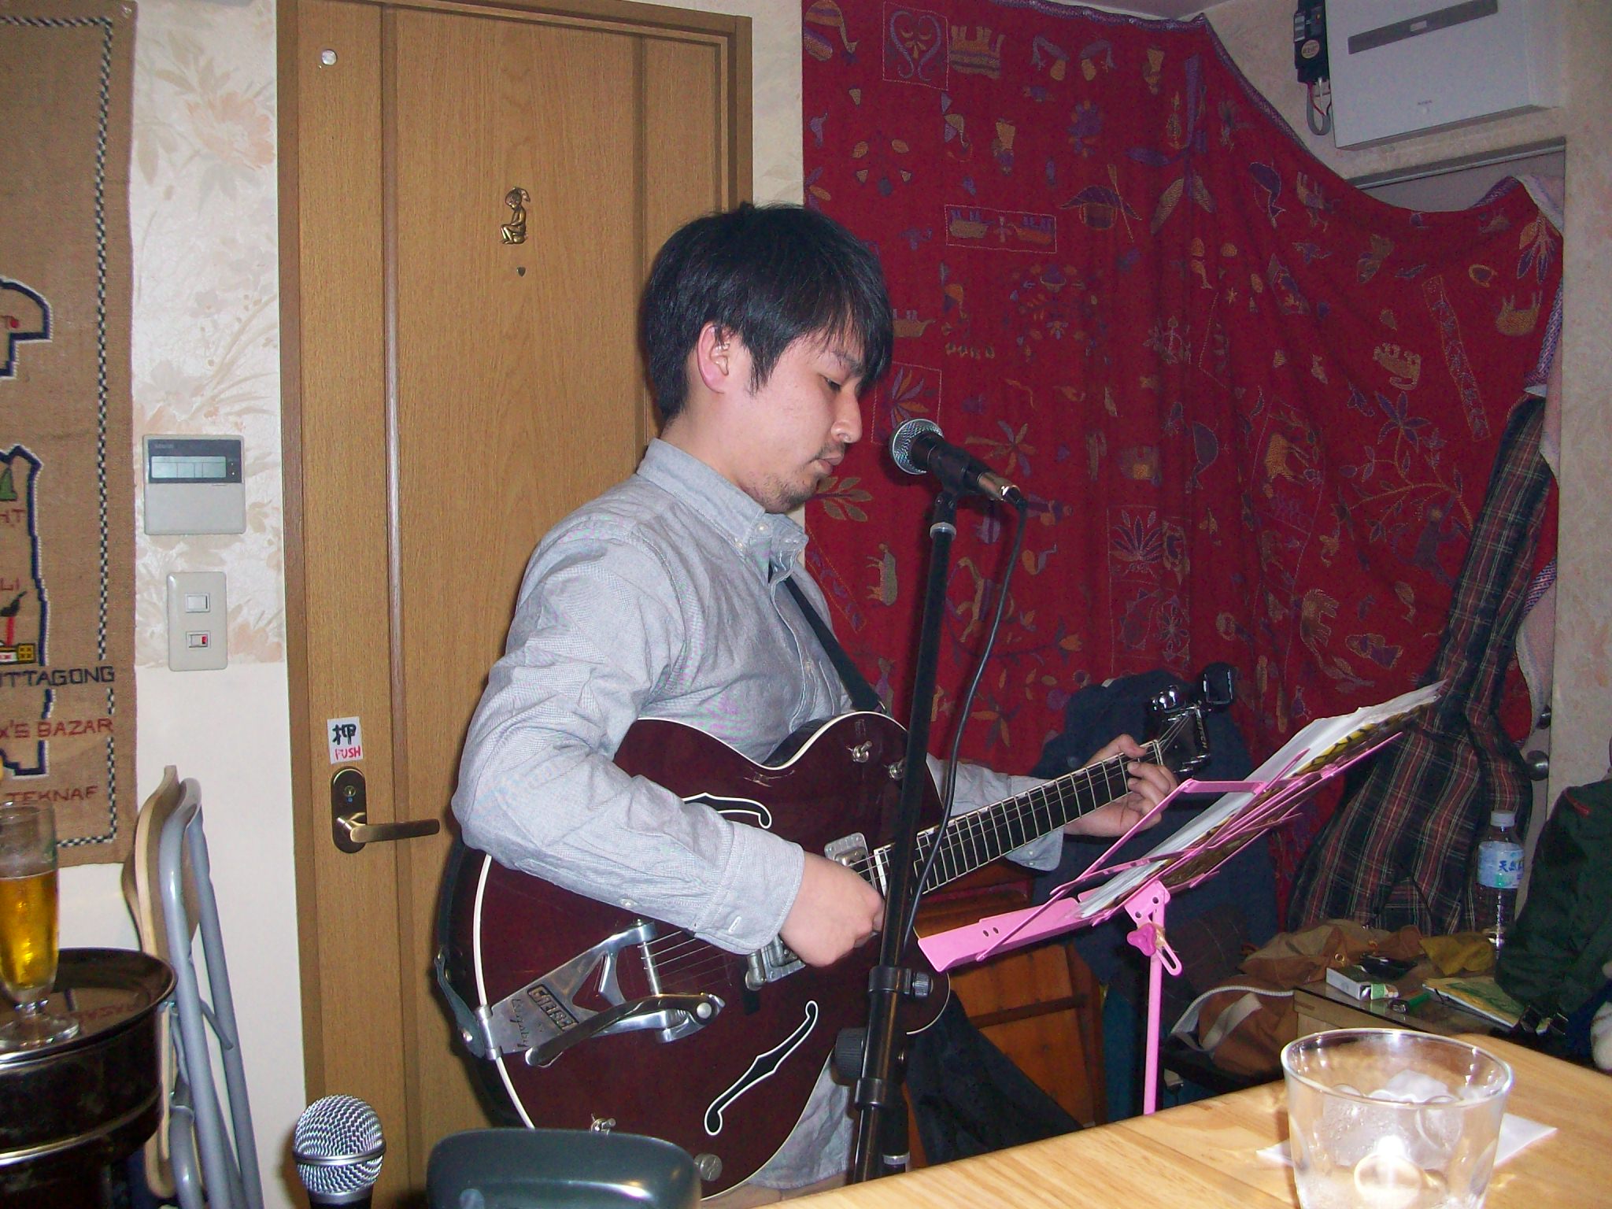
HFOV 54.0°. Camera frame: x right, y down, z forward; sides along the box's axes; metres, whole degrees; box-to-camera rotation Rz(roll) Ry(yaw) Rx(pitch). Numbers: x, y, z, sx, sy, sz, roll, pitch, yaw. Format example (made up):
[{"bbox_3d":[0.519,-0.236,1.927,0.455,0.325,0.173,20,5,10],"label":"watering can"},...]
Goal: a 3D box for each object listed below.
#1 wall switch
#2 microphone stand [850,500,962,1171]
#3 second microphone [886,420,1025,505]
[{"bbox_3d":[-0.731,0.021,1.902,0.070,0.120,0.012,-3,5,-28],"label":"wall switch"},{"bbox_3d":[0.075,0.594,1.300,0.500,1.370,0.500,-2,5,-20],"label":"microphone stand"},{"bbox_3d":[0.127,-0.119,1.350,0.052,0.052,0.195,-2,17,-20],"label":"second microphone"}]

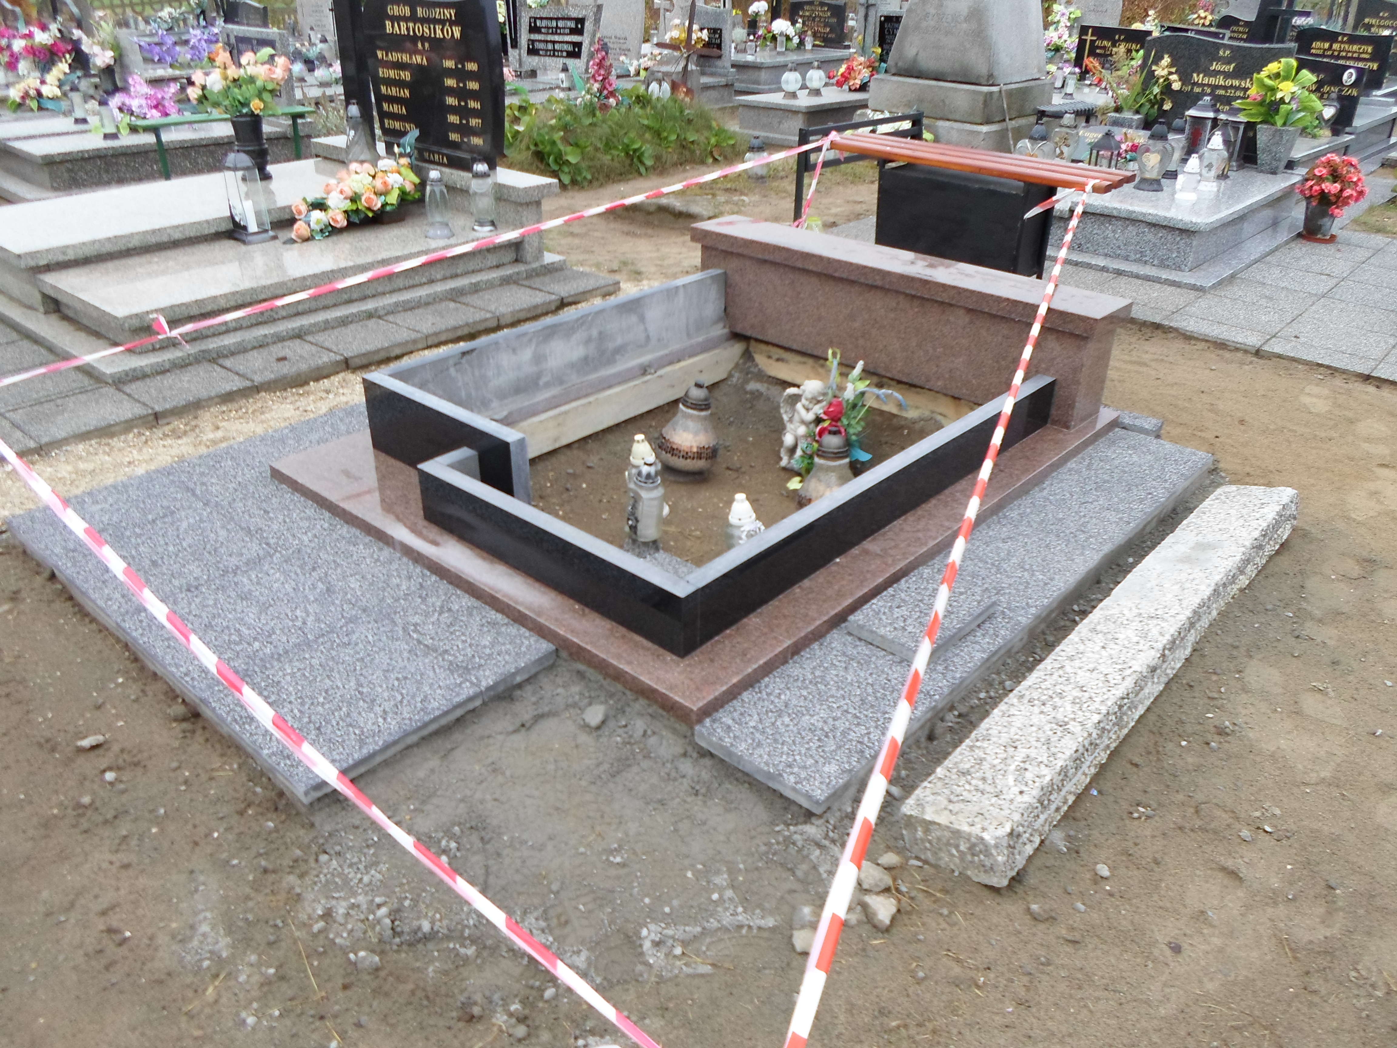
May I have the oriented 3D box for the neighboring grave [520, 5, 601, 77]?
[{"bbox_3d":[-1.622,-5.629,11.679,1.080,0.720,0.200,23,36,37],"label":"neighboring grave"}]

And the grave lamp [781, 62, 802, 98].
[{"bbox_3d":[0.900,-4.311,9.794,0.197,0.316,0.197,3,29,4],"label":"grave lamp"}]

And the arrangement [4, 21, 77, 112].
[{"bbox_3d":[-5.766,-3.987,8.818,0.568,0.589,0.457,-16,33,-27],"label":"arrangement"}]

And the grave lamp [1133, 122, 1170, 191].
[{"bbox_3d":[2.454,-1.977,5.396,0.175,0.340,0.140,24,37,35],"label":"grave lamp"}]

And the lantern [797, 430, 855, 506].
[{"bbox_3d":[0.367,-0.128,2.808,0.195,0.283,0.195,0,28,0],"label":"lantern"}]

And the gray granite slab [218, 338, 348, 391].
[{"bbox_3d":[-1.784,-0.670,4.288,0.400,0.050,0.400,23,36,35],"label":"gray granite slab"}]

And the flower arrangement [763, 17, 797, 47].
[{"bbox_3d":[0.862,-5.215,10.700,0.370,0.320,0.350,4,28,5],"label":"flower arrangement"}]

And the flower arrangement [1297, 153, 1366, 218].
[{"bbox_3d":[3.482,-1.861,5.550,0.360,0.330,0.360,20,33,31],"label":"flower arrangement"}]

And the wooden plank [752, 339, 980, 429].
[{"bbox_3d":[0.614,-0.488,3.636,1.110,0.130,0.040,24,36,35],"label":"wooden plank"}]

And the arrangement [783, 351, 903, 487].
[{"bbox_3d":[0.438,-0.319,2.999,0.347,0.378,0.260,5,29,8],"label":"arrangement"}]

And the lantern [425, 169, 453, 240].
[{"bbox_3d":[-1.183,-1.447,4.555,0.130,0.280,0.130,-6,29,-13],"label":"lantern"}]

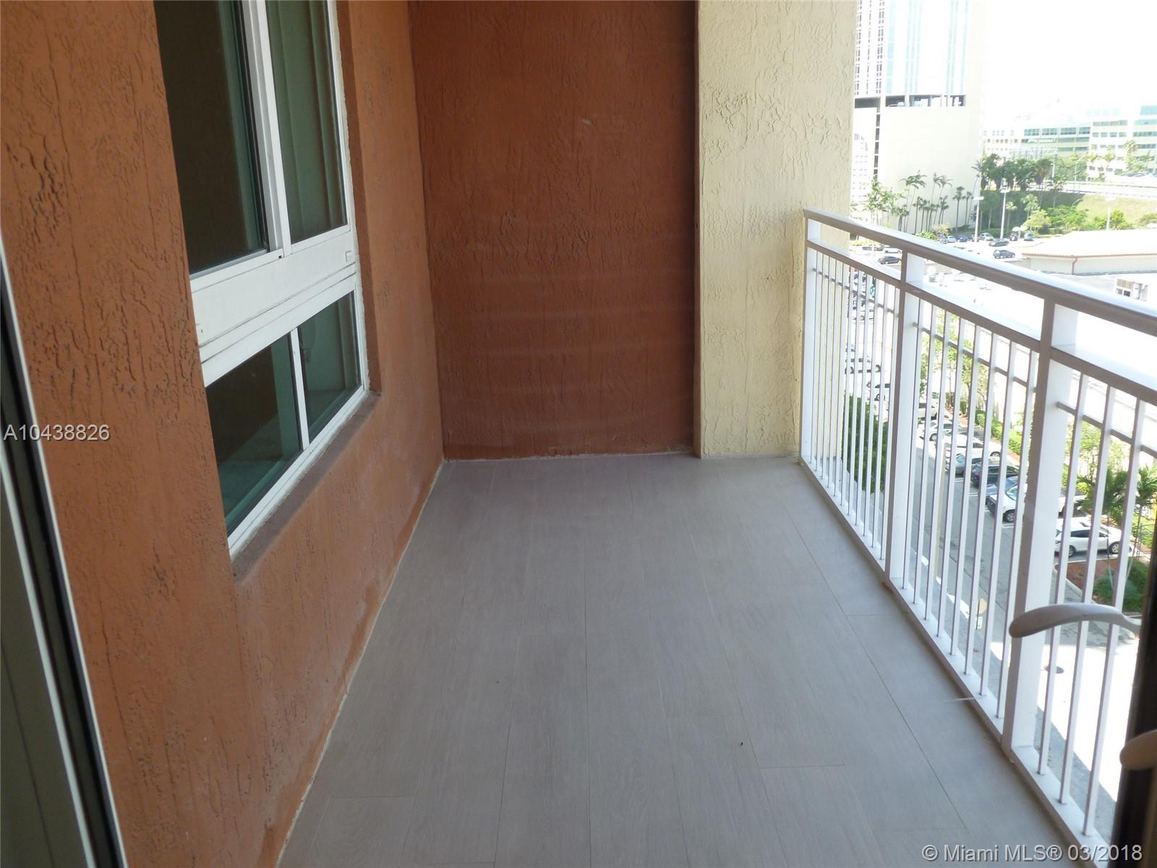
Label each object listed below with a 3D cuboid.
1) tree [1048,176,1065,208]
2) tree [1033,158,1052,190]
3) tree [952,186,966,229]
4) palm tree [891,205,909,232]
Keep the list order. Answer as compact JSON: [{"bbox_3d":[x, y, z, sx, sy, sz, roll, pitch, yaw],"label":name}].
[{"bbox_3d":[110.880,-55.750,217.020,3.900,7.530,3.900,6,19,26],"label":"tree"},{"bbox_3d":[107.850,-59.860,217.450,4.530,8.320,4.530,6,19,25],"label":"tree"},{"bbox_3d":[88.960,-52.720,218.790,3.110,10.300,3.110,4,19,21],"label":"tree"},{"bbox_3d":[76.690,-51.520,223.670,4.450,6.760,4.450,3,18,18],"label":"palm tree"}]

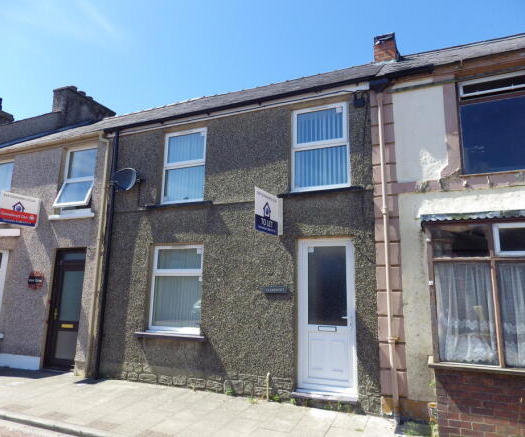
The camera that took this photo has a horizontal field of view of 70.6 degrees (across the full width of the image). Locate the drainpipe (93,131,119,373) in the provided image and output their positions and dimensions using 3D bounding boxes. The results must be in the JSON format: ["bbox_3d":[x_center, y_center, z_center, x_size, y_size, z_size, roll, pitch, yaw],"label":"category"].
[{"bbox_3d":[-2.816,0.535,6.757,0.080,4.518,0.085,-3,-11,23],"label":"drainpipe"}]

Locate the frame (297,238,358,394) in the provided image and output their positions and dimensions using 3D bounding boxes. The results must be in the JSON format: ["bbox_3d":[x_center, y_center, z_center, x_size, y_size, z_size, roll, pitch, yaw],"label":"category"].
[{"bbox_3d":[0.913,1.325,5.217,0.860,2.099,0.080,-3,-11,23],"label":"frame"}]

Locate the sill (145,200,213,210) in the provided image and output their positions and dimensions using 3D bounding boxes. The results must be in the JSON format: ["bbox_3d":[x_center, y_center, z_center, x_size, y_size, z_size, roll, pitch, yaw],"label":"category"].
[{"bbox_3d":[-1.409,-0.214,6.376,1.342,0.060,0.180,-3,-11,23],"label":"sill"}]

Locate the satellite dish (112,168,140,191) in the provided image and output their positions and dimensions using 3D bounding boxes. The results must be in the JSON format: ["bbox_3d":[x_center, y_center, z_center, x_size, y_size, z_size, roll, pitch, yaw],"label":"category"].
[{"bbox_3d":[-2.455,-0.686,6.599,0.500,0.430,0.320,-2,-11,18],"label":"satellite dish"}]

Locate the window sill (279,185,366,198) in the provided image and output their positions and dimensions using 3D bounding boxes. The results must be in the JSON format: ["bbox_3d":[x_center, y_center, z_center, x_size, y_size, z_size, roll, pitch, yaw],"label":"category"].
[{"bbox_3d":[0.846,-0.385,5.428,1.246,0.060,0.180,-3,-11,23],"label":"window sill"}]

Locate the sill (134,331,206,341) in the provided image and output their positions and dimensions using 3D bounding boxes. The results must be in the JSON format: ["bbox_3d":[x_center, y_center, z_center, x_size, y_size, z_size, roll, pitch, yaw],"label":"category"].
[{"bbox_3d":[-1.473,1.920,5.998,1.343,0.060,0.180,-3,-11,23],"label":"sill"}]

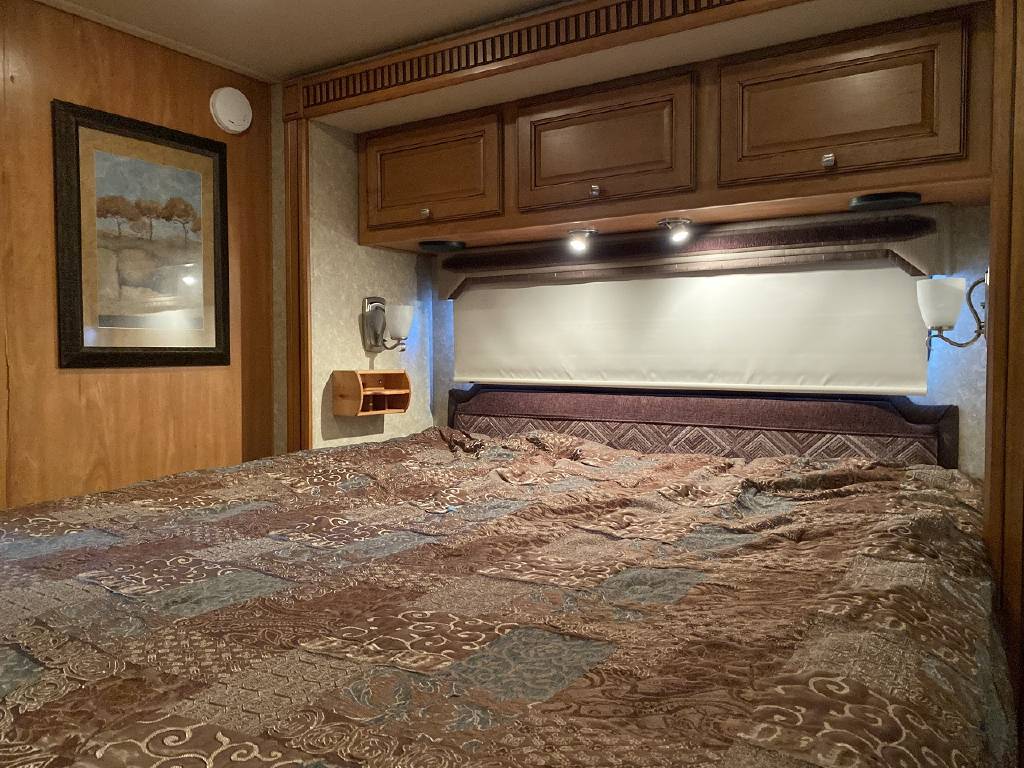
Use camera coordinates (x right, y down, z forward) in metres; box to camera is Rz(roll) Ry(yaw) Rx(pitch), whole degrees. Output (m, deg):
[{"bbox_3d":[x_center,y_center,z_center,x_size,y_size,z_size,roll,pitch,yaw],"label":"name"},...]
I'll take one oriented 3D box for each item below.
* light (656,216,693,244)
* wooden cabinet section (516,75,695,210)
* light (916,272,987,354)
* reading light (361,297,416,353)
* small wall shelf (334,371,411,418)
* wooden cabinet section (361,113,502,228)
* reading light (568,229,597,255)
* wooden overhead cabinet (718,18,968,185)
[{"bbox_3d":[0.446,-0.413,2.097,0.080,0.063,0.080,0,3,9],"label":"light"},{"bbox_3d":[0.309,-0.641,2.179,0.514,0.290,0.300,1,2,31],"label":"wooden cabinet section"},{"bbox_3d":[0.956,-0.157,1.658,0.154,0.177,0.104,2,3,33],"label":"light"},{"bbox_3d":[-0.402,-0.198,2.539,0.160,0.188,0.104,2,3,33],"label":"reading light"},{"bbox_3d":[-0.452,0.026,2.502,0.126,0.140,0.229,2,3,33],"label":"small wall shelf"},{"bbox_3d":[-0.181,-0.647,2.474,0.508,0.290,0.300,1,2,31],"label":"wooden cabinet section"},{"bbox_3d":[0.204,-0.419,2.261,0.080,0.063,0.080,2,3,33],"label":"reading light"},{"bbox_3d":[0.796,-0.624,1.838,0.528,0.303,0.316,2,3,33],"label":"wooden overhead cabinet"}]

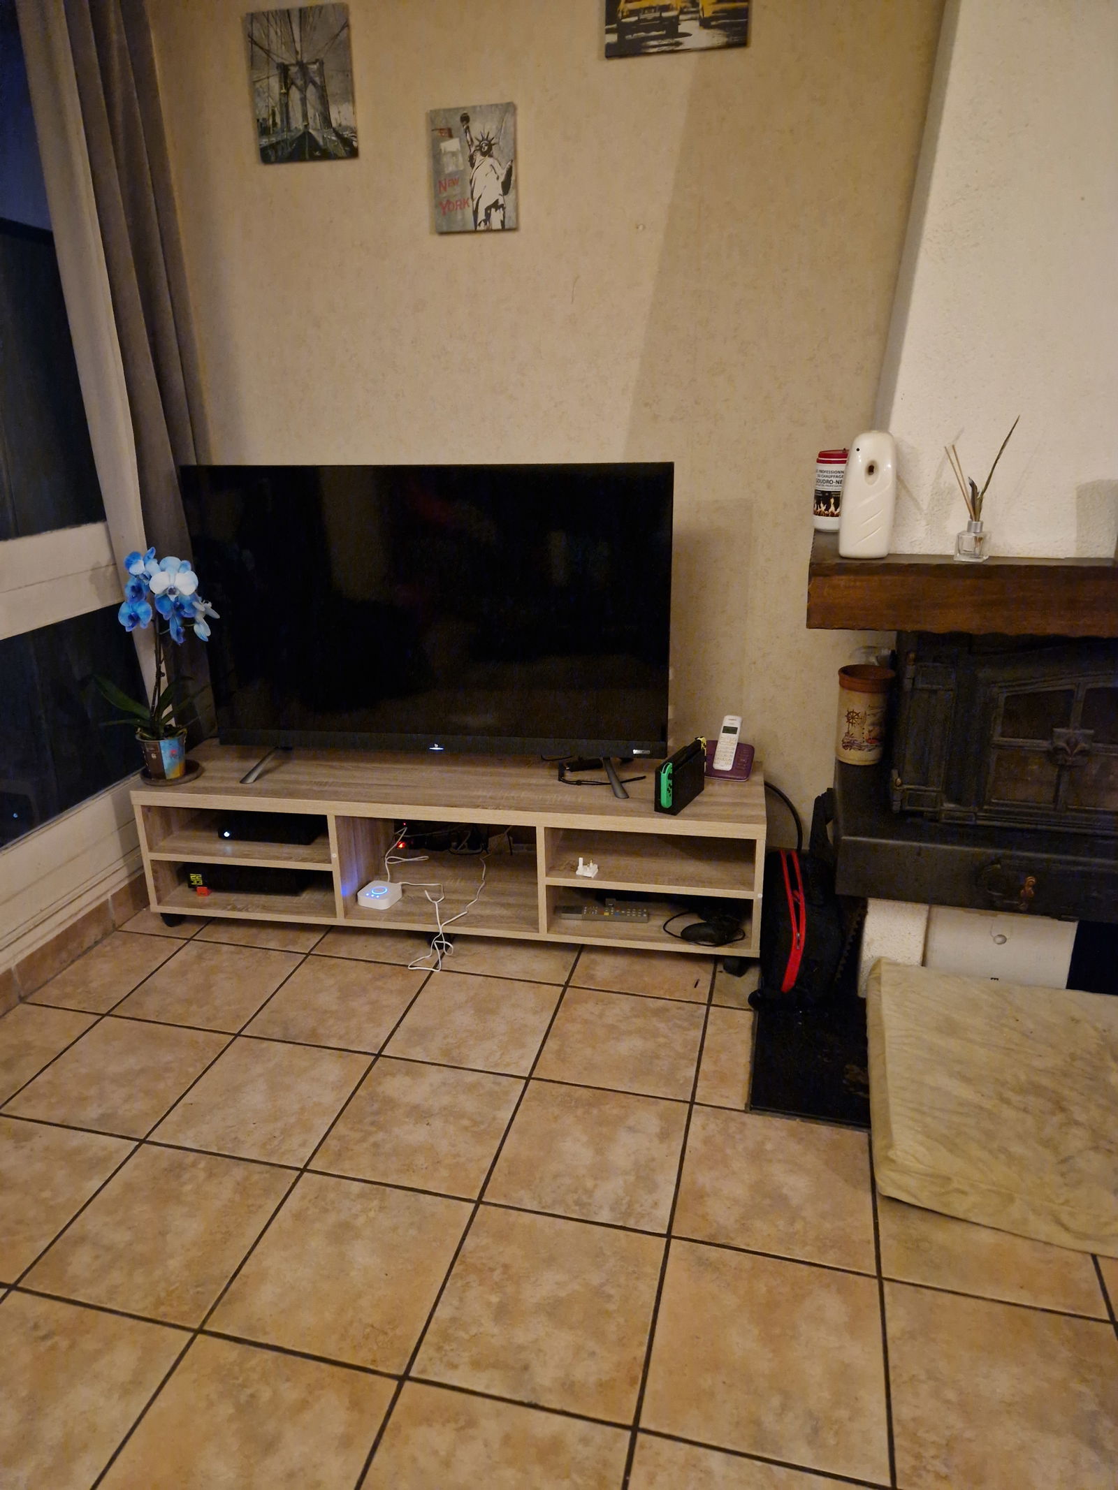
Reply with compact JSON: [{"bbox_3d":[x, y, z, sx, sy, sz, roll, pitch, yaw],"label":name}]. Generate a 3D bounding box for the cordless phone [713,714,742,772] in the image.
[{"bbox_3d":[0.443,-0.002,2.587,0.048,0.149,0.026,7,-14,22],"label":"cordless phone"}]

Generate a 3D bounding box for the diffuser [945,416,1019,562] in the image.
[{"bbox_3d":[0.718,-0.447,1.728,0.115,0.243,0.075,3,21,11],"label":"diffuser"}]

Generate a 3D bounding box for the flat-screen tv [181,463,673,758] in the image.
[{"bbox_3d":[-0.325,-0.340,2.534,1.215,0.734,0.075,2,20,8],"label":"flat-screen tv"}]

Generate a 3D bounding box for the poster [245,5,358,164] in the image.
[{"bbox_3d":[-0.574,-1.487,2.239,0.243,0.295,0.018,3,21,11],"label":"poster"}]

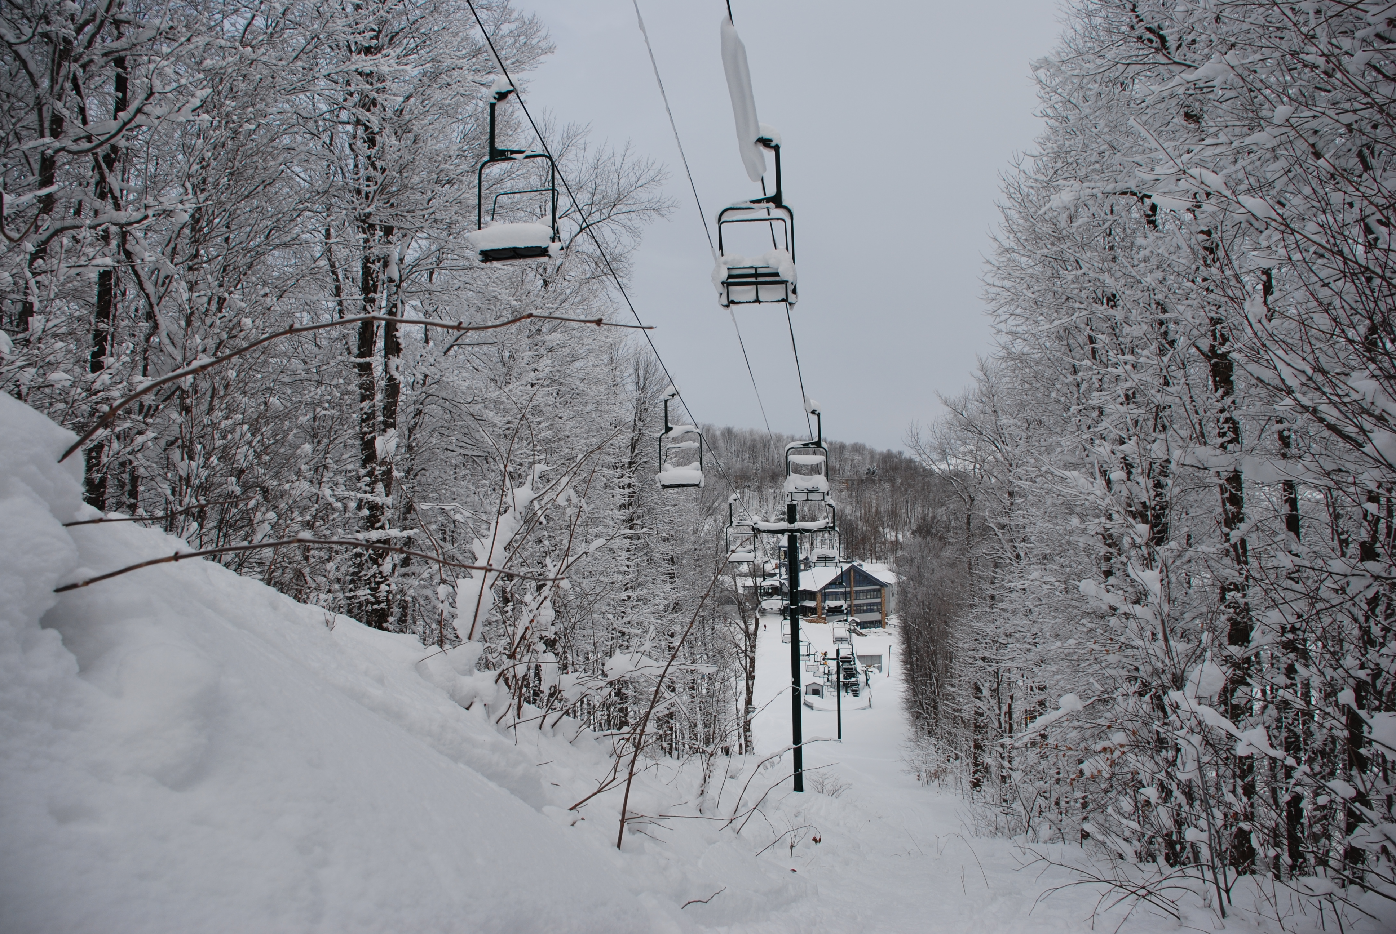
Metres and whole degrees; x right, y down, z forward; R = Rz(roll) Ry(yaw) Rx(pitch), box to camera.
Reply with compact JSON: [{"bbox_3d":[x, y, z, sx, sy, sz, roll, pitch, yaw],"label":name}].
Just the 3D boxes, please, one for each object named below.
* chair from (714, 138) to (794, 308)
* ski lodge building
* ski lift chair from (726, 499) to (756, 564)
[{"bbox_3d":[0.865,-3.666,15.800,1.200,2.550,0.800,-1,-2,10],"label":"chair"},{"bbox_3d":[37.805,32.361,268.000,22.000,15.800,19.000,-1,-2,-10],"label":"ski lodge building"},{"bbox_3d":[1.730,2.589,42.000,1.200,2.550,0.800,-1,-2,10],"label":"ski lift chair"}]

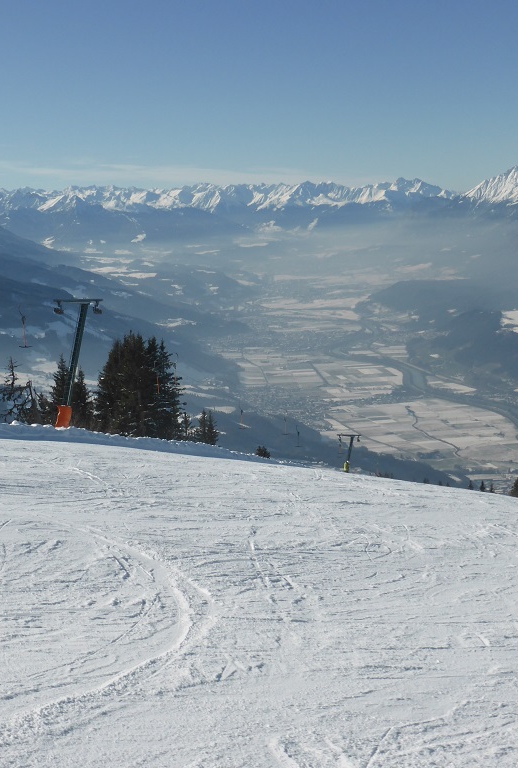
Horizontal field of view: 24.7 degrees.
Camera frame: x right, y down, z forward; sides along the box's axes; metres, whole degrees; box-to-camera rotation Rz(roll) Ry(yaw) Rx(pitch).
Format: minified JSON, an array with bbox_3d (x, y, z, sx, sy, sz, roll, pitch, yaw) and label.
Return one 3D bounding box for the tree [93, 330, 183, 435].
[{"bbox_3d":[-8.690,0.330,86.000,6.400,8.230,5.440,0,9,0],"label":"tree"}]

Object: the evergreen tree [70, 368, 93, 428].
[{"bbox_3d":[-11.620,1.140,77.000,1.690,4.340,1.690,0,9,0],"label":"evergreen tree"}]

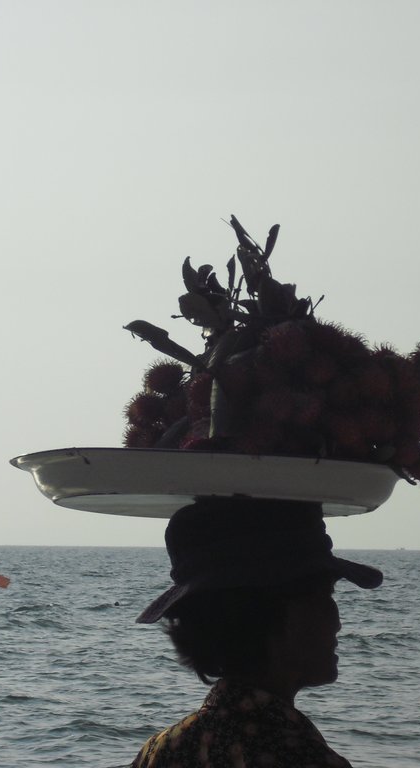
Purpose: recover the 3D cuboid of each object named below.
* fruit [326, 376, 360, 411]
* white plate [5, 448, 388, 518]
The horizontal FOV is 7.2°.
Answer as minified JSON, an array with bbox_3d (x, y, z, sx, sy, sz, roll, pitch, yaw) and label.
[{"bbox_3d":[0.165,0.012,4.120,0.042,0.042,0.043,1,-3,0],"label":"fruit"},{"bbox_3d":[0.002,0.130,4.147,0.500,0.053,0.475,2,-6,0],"label":"white plate"}]

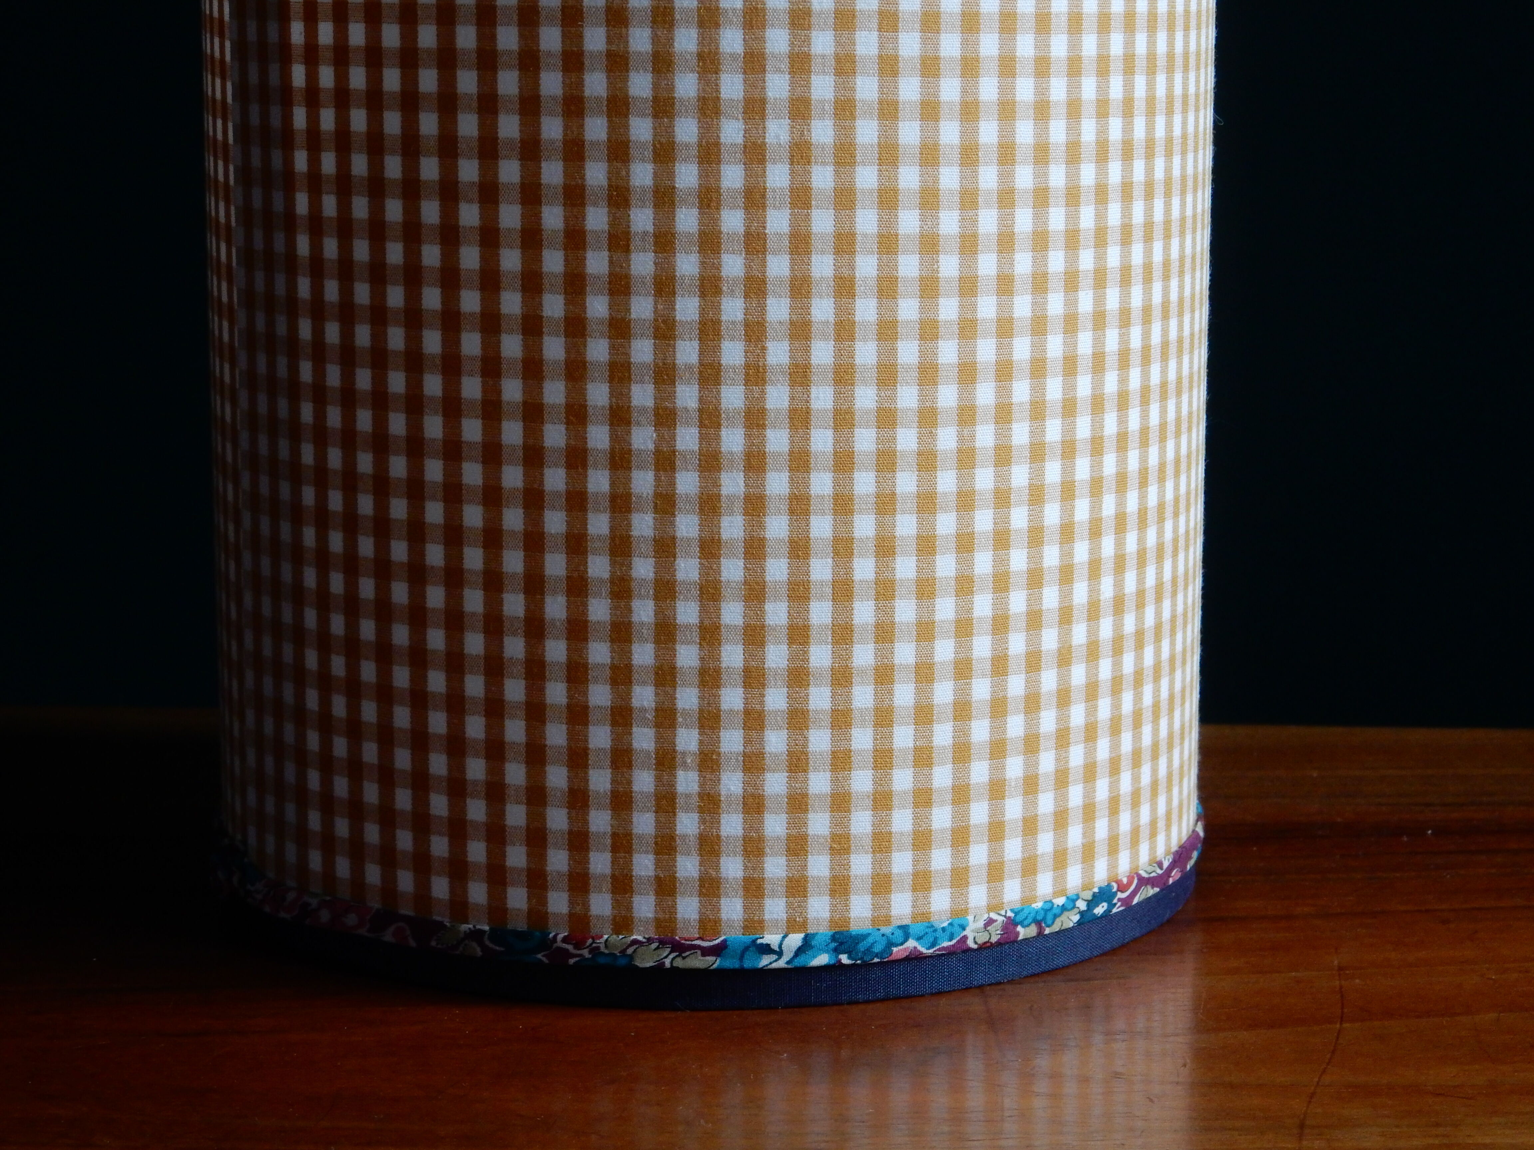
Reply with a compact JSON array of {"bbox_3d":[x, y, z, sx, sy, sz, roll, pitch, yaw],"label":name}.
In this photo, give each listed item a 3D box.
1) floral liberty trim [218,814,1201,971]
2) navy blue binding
[{"bbox_3d":[-0.009,0.038,0.590,0.155,0.005,0.155,0,11,0],"label":"floral liberty trim"},{"bbox_3d":[-0.009,0.043,0.591,0.153,0.006,0.153,0,11,0],"label":"navy blue binding"}]

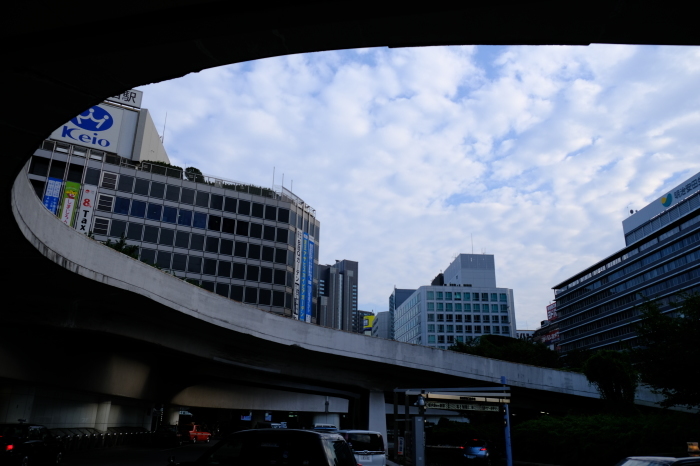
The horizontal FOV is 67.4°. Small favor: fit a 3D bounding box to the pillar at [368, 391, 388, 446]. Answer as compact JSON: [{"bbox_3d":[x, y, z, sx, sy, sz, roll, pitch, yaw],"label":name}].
[{"bbox_3d":[1.653,11.180,30.437,1.150,3.700,1.150,1,-18,0],"label":"pillar"}]

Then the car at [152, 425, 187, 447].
[{"bbox_3d":[-13.882,15.581,40.465,1.700,1.520,4.700,2,-18,-3],"label":"car"}]

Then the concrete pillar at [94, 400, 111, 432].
[{"bbox_3d":[-23.091,17.135,48.953,1.200,3.000,1.200,11,-21,-28],"label":"concrete pillar"}]

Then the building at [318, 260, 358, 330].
[{"bbox_3d":[-18.291,103.996,543.916,34.000,146.000,45.000,11,-21,-27],"label":"building"}]

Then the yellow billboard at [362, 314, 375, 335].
[{"bbox_3d":[10.893,53.684,308.946,8.500,10.000,1.000,-5,-20,19],"label":"yellow billboard"}]

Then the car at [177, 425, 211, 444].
[{"bbox_3d":[-13.661,17.325,45.367,1.700,1.520,4.700,-2,-19,9],"label":"car"}]

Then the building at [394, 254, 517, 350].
[{"bbox_3d":[38.331,39.430,199.862,33.370,53.000,46.520,2,-18,-4],"label":"building"}]

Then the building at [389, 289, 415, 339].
[{"bbox_3d":[28.687,53.275,241.166,18.000,52.500,18.000,2,-18,-3],"label":"building"}]

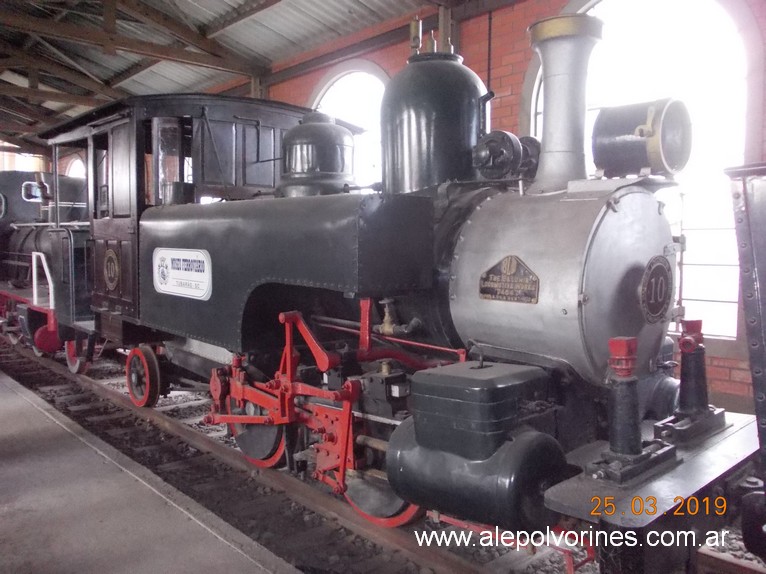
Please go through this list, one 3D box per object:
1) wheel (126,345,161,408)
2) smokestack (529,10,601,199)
[{"bbox_3d":[-2.557,0.955,6.582,0.120,0.650,0.650,-4,7,-44],"label":"wheel"},{"bbox_3d":[1.018,-0.989,3.520,0.415,0.940,0.415,-4,7,-44],"label":"smokestack"}]

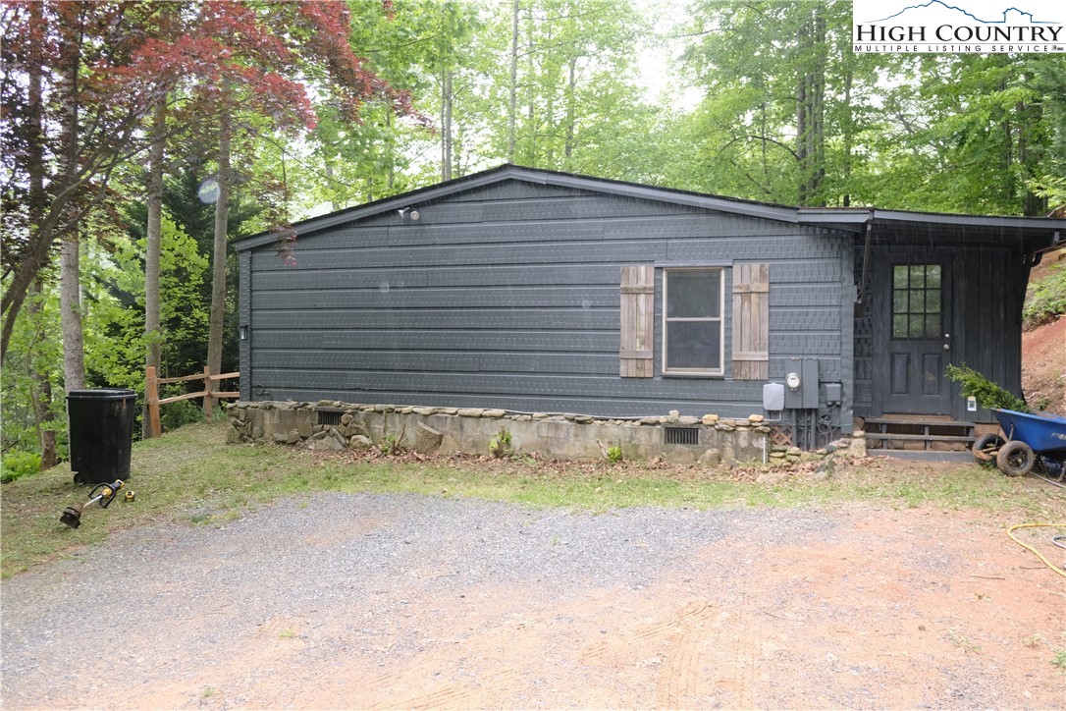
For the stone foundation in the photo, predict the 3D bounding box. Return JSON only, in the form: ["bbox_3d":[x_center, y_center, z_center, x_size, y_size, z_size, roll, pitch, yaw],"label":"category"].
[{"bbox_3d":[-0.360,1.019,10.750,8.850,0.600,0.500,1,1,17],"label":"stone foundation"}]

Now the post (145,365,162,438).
[{"bbox_3d":[-5.688,0.700,12.000,0.115,1.070,0.115,-4,1,17],"label":"post"}]

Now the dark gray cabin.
[{"bbox_3d":[2.140,-0.844,14.780,11.100,3.550,9.500,1,1,17],"label":"dark gray cabin"}]

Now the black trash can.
[{"bbox_3d":[-4.450,0.855,8.250,0.650,0.930,0.600,0,1,-22],"label":"black trash can"}]

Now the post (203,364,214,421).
[{"bbox_3d":[-5.966,0.713,14.700,0.110,1.060,0.110,-2,1,17],"label":"post"}]

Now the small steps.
[{"bbox_3d":[4.650,0.955,9.570,1.200,0.450,0.650,1,1,17],"label":"small steps"}]

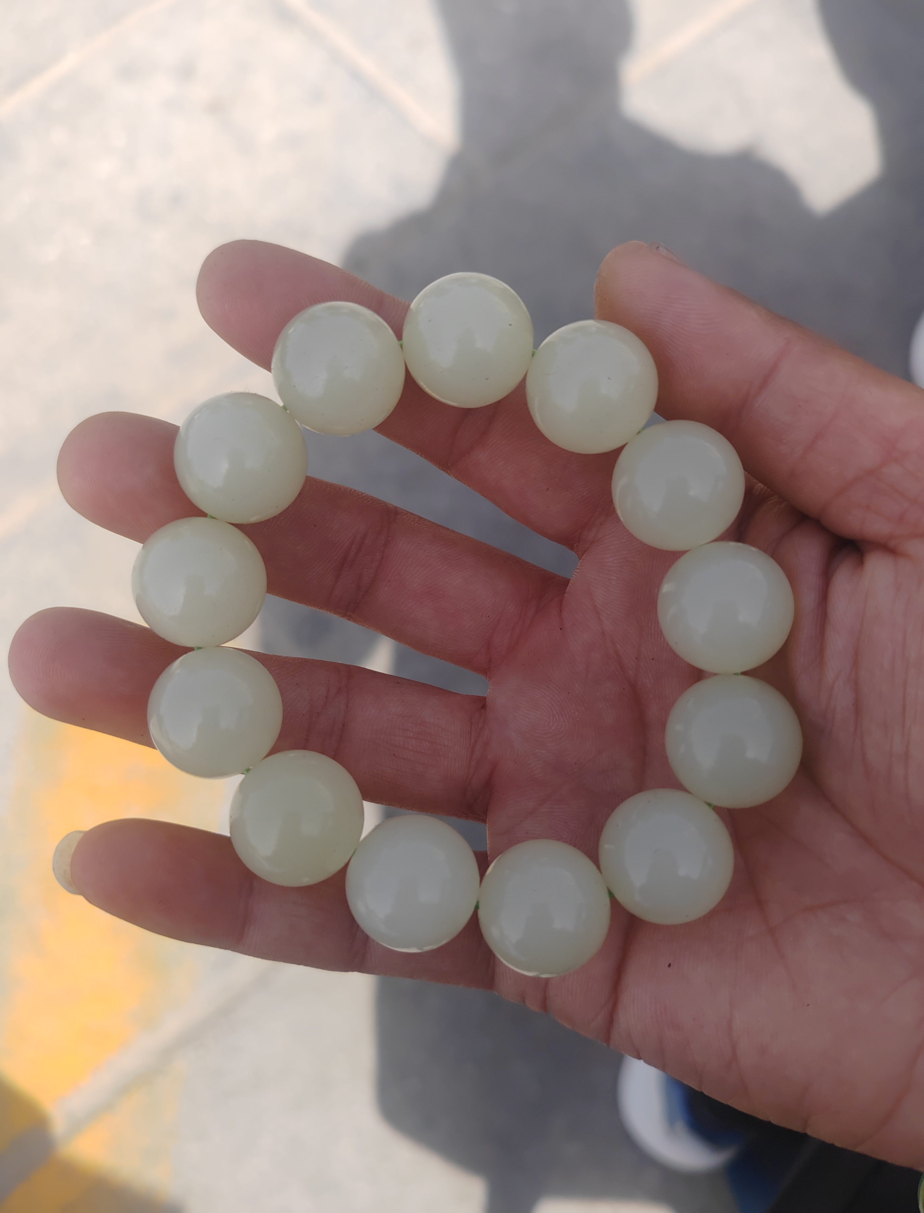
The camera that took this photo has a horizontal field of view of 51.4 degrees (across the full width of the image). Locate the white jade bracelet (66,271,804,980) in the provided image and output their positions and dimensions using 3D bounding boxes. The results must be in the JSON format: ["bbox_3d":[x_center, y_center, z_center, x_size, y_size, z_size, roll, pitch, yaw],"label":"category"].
[{"bbox_3d":[0.000,0.003,0.139,0.096,0.021,0.101,0,88,0],"label":"white jade bracelet"}]

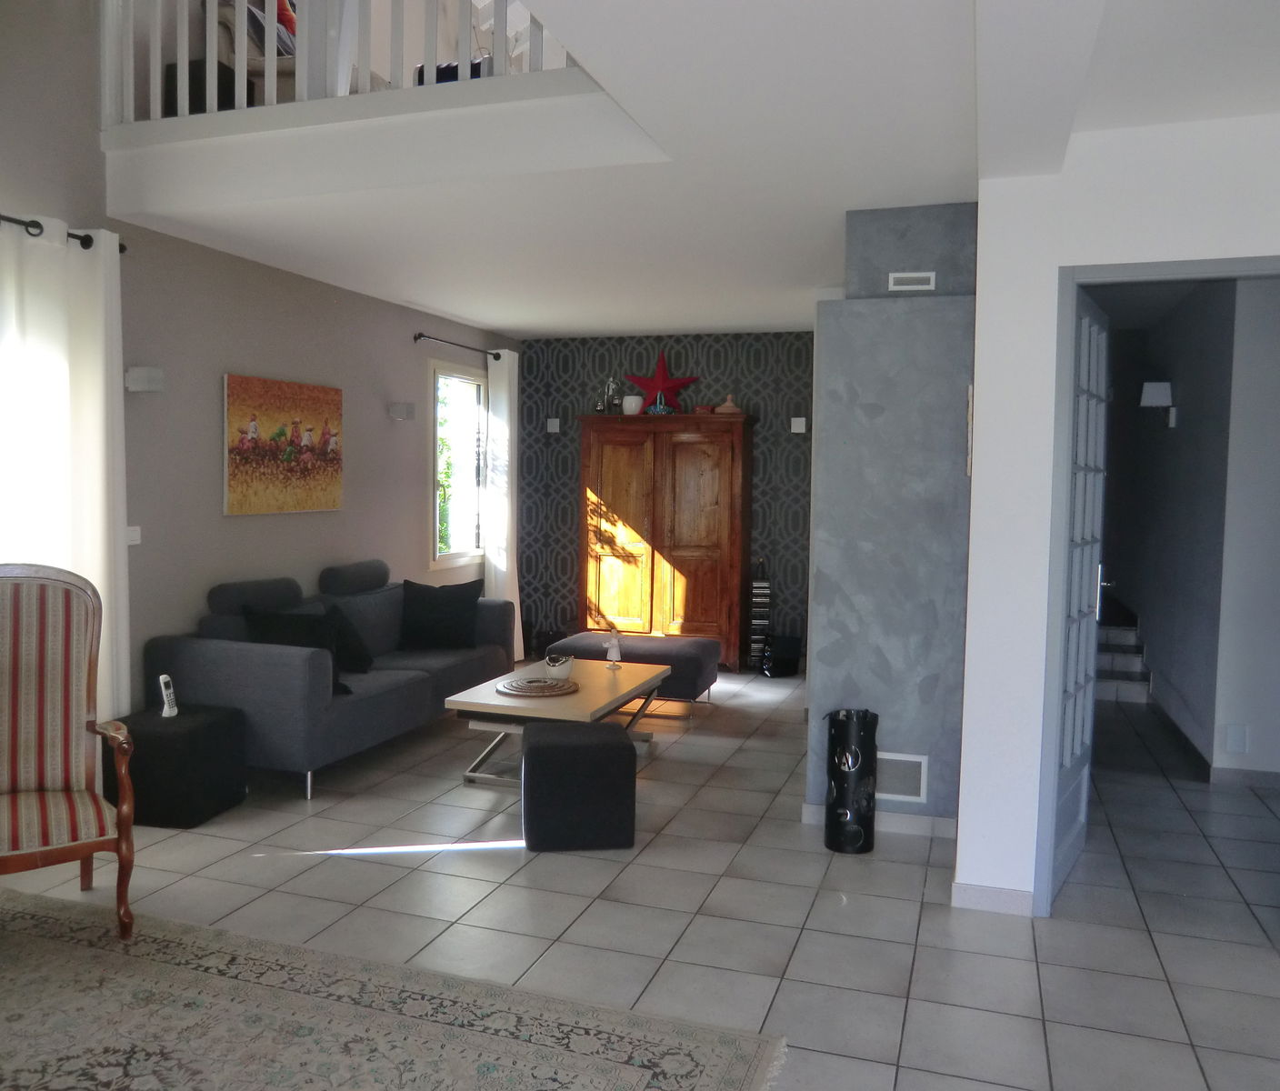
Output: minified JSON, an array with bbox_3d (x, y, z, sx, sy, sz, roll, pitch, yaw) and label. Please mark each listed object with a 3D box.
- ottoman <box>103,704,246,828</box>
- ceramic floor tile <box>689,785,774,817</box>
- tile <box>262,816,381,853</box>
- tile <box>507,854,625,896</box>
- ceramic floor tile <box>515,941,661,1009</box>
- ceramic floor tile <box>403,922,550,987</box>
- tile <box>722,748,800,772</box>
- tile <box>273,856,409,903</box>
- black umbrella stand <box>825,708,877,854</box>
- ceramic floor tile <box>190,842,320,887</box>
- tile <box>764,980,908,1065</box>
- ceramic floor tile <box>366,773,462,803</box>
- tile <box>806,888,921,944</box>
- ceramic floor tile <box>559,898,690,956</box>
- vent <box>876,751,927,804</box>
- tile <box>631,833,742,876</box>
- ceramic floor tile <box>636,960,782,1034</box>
[{"bbox_3d":[-1.896,0.890,4.131,0.394,0.399,0.394,2,3,9],"label":"ottoman"},{"bbox_3d":[0.399,1.123,4.421,0.337,0.010,0.337,2,3,18],"label":"ceramic floor tile"},{"bbox_3d":[-1.231,1.138,3.922,0.338,0.010,0.338,2,3,18],"label":"tile"},{"bbox_3d":[-0.252,1.170,3.598,0.338,0.010,0.338,2,3,18],"label":"tile"},{"bbox_3d":[-0.142,1.210,2.831,0.337,0.010,0.337,2,3,18],"label":"ceramic floor tile"},{"bbox_3d":[-0.467,1.187,2.915,0.337,0.010,0.337,2,3,18],"label":"ceramic floor tile"},{"bbox_3d":[0.616,1.091,5.074,0.337,0.010,0.337,2,3,18],"label":"tile"},{"bbox_3d":[-1.004,1.154,3.461,0.337,0.010,0.337,2,3,18],"label":"tile"},{"bbox_3d":[0.816,0.905,3.886,0.187,0.510,0.187,2,3,18],"label":"black umbrella stand"},{"bbox_3d":[-1.340,1.154,3.596,0.338,0.010,0.338,2,3,18],"label":"ceramic floor tile"},{"bbox_3d":[0.510,1.233,2.621,0.338,0.010,0.338,2,3,18],"label":"tile"},{"bbox_3d":[-1.006,1.103,4.558,0.337,0.010,0.337,2,3,18],"label":"ceramic floor tile"},{"bbox_3d":[0.720,1.192,3.236,0.337,0.010,0.337,2,3,18],"label":"tile"},{"bbox_3d":[-0.032,1.194,3.151,0.337,0.010,0.337,2,3,18],"label":"ceramic floor tile"},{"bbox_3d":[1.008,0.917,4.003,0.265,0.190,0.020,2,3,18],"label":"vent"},{"bbox_3d":[0.183,1.166,3.816,0.338,0.010,0.338,2,3,18],"label":"tile"},{"bbox_3d":[0.181,1.211,2.705,0.337,0.010,0.337,2,3,18],"label":"ceramic floor tile"}]

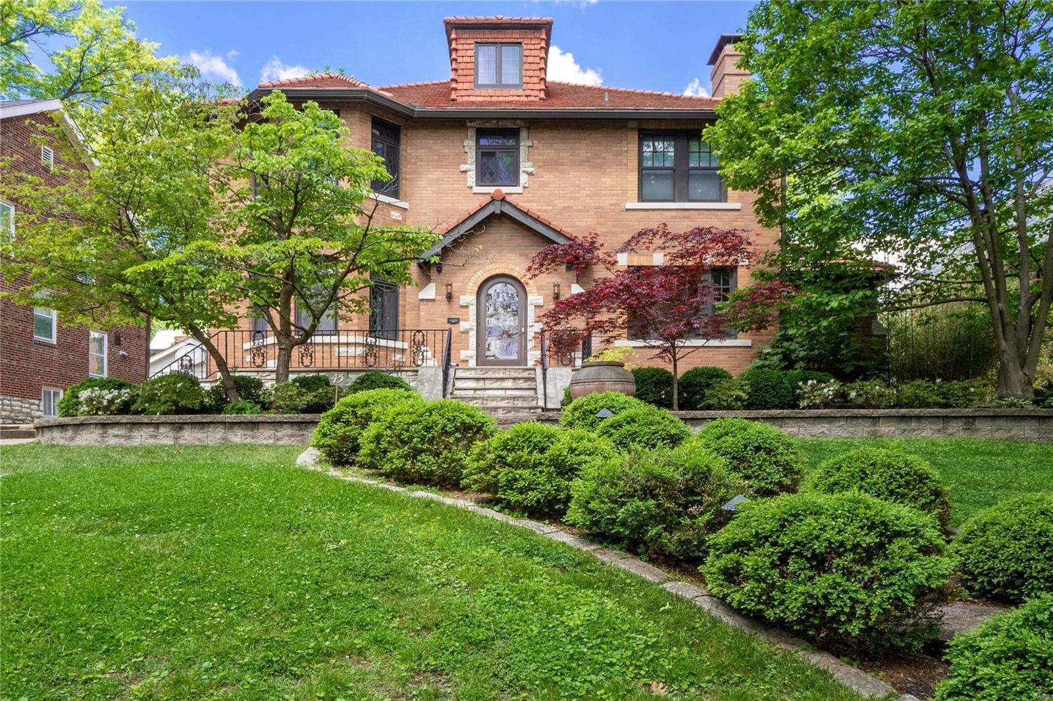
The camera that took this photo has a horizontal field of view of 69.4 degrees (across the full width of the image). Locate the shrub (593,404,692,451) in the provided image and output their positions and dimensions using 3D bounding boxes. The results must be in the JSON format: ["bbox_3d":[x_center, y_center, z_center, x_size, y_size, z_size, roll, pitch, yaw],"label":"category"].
[{"bbox_3d":[1.308,0.953,8.600,1.100,0.660,1.050,0,-1,0],"label":"shrub"}]

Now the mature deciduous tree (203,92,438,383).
[{"bbox_3d":[-3.170,-1.512,11.722,3.595,4.935,3.349,0,-4,0],"label":"mature deciduous tree"}]

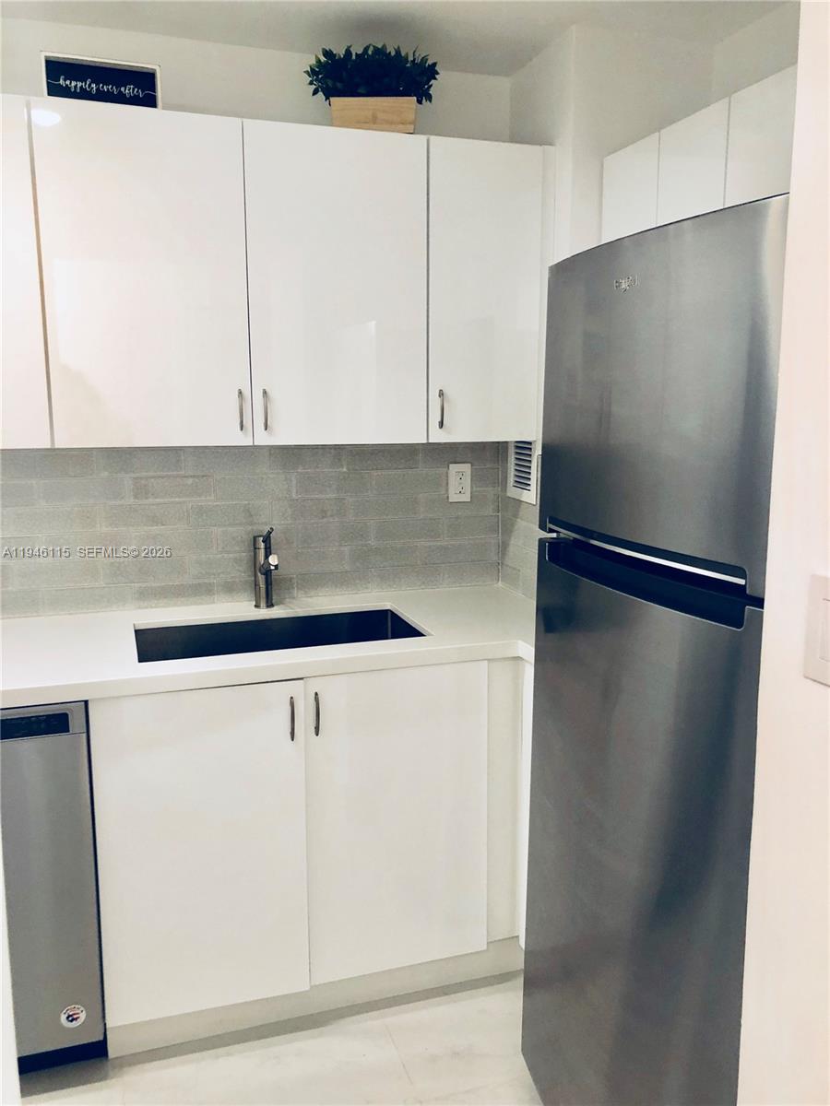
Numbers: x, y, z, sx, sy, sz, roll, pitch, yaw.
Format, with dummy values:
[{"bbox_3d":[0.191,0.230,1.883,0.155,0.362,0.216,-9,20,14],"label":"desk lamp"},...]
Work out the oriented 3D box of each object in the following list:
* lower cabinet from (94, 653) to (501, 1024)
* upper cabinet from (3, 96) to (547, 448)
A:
[{"bbox_3d":[-0.345,0.602,2.341,0.897,0.775,0.624,-3,10,-18],"label":"lower cabinet"},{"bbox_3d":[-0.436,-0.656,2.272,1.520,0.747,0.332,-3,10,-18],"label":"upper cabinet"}]

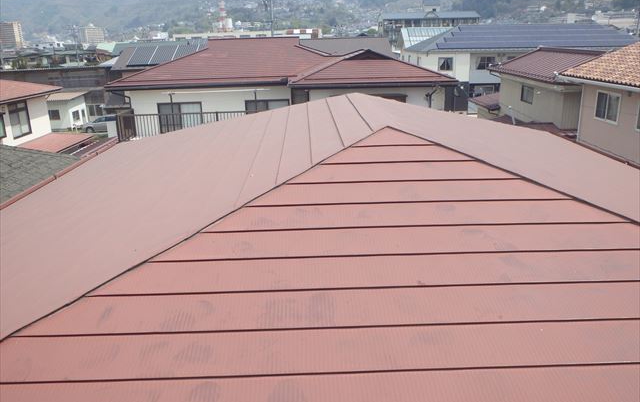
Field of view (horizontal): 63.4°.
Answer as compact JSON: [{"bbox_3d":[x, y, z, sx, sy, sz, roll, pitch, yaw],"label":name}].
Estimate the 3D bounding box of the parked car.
[{"bbox_3d":[-18.735,-7.022,46.337,4.500,1.480,1.700,-4,17,-11],"label":"parked car"}]

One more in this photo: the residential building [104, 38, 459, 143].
[{"bbox_3d":[-1.667,-3.555,23.877,13.100,7.550,9.300,-3,17,-6],"label":"residential building"}]

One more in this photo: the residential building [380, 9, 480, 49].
[{"bbox_3d":[36.956,-55.904,177.630,31.800,17.600,12.500,-1,17,0],"label":"residential building"}]

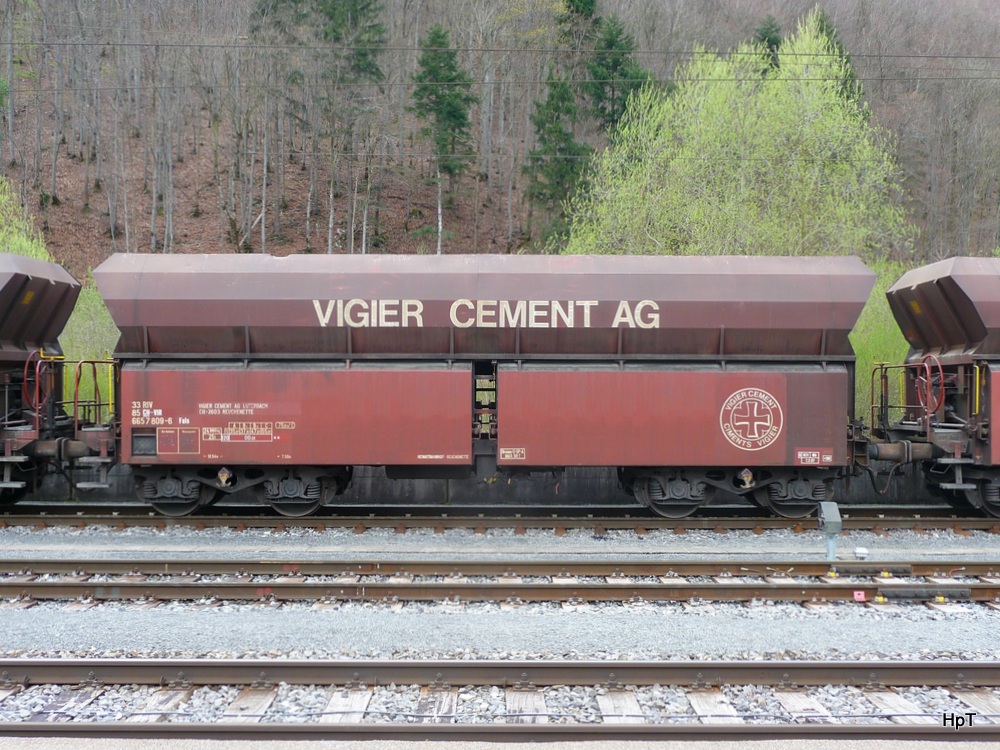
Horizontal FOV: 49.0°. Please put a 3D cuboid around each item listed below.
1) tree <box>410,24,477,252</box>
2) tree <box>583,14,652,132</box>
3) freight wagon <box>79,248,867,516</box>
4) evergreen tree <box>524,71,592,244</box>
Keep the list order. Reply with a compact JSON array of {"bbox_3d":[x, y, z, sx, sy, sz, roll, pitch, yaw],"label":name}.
[{"bbox_3d":[-3.088,-12.899,60.000,3.610,12.520,3.610,0,0,0],"label":"tree"},{"bbox_3d":[7.492,-18.332,70.000,4.400,9.310,4.400,0,0,0],"label":"tree"},{"bbox_3d":[-0.210,0.170,17.200,11.900,3.930,3.030,0,0,0],"label":"freight wagon"},{"bbox_3d":[3.304,-12.227,62.000,3.840,9.940,3.840,0,0,0],"label":"evergreen tree"}]

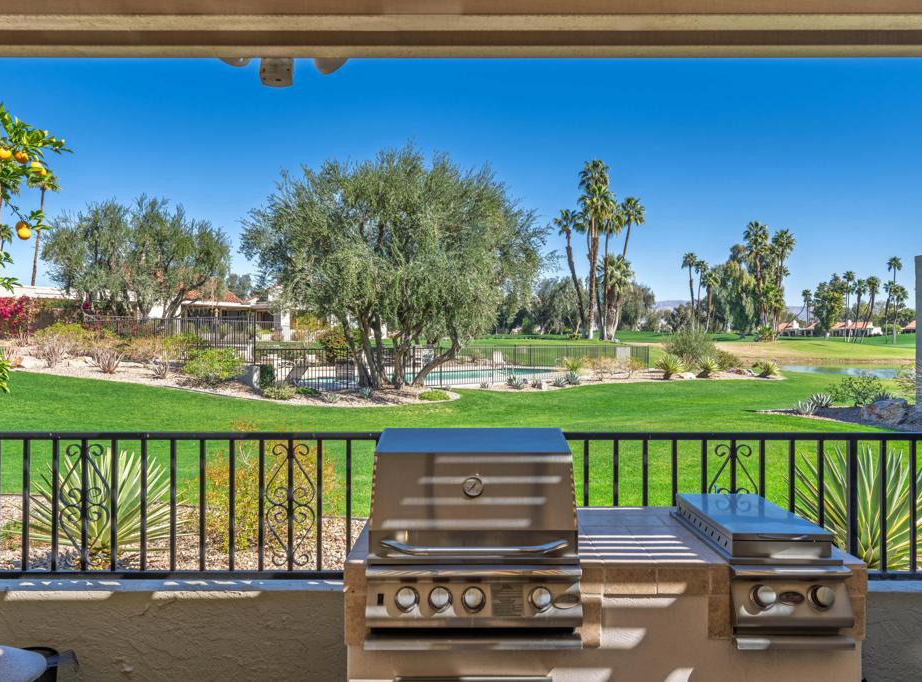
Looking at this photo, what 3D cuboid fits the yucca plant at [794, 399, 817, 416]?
[{"bbox_3d":[7.428,1.422,14.700,0.517,0.377,0.495,0,0,0],"label":"yucca plant"}]

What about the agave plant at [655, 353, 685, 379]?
[{"bbox_3d":[8.803,1.072,28.700,1.220,1.093,1.178,0,0,0],"label":"agave plant"}]

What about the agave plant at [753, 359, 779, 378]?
[{"bbox_3d":[13.496,1.200,30.000,1.055,0.857,1.055,0,0,0],"label":"agave plant"}]

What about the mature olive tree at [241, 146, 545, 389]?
[{"bbox_3d":[-2.522,-2.747,25.500,11.360,9.043,10.300,0,0,0],"label":"mature olive tree"}]

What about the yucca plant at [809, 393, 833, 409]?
[{"bbox_3d":[9.403,1.552,17.800,0.626,0.417,0.600,0,0,0],"label":"yucca plant"}]

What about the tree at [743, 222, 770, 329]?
[{"bbox_3d":[42.437,-9.407,98.000,3.734,15.797,3.600,0,0,0],"label":"tree"}]

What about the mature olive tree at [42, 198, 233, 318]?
[{"bbox_3d":[-15.930,-3.412,33.500,9.131,7.560,8.200,0,0,0],"label":"mature olive tree"}]

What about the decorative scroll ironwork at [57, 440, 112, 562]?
[{"bbox_3d":[-1.553,0.679,2.820,0.215,0.508,0.025,0,0,0],"label":"decorative scroll ironwork"}]

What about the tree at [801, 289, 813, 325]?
[{"bbox_3d":[111.547,-9.511,220.000,3.708,14.830,3.708,0,0,0],"label":"tree"}]

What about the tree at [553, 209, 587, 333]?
[{"bbox_3d":[11.714,-7.328,73.000,3.637,13.693,3.300,0,0,0],"label":"tree"}]

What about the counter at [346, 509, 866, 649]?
[{"bbox_3d":[0.487,1.202,2.687,1.752,0.900,0.795,0,0,0],"label":"counter"}]

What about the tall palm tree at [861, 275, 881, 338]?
[{"bbox_3d":[95.045,-7.525,158.000,4.631,15.513,4.168,0,0,0],"label":"tall palm tree"}]

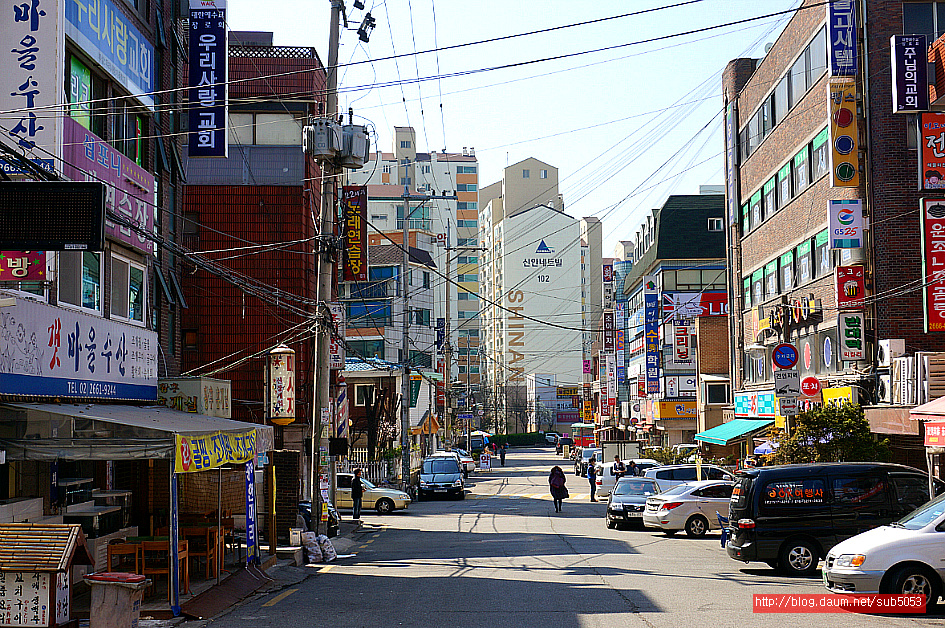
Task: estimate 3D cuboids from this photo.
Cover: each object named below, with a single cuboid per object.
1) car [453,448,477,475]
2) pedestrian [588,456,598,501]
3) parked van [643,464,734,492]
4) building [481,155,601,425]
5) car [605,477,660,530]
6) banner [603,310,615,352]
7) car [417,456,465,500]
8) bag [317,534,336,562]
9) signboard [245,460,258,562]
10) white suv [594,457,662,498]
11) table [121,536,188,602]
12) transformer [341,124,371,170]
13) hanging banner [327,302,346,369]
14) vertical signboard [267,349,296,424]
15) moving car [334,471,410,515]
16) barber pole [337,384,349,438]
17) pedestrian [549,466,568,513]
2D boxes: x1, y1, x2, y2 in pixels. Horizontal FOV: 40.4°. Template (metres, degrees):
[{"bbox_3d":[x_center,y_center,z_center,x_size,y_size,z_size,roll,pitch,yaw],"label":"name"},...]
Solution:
[{"bbox_3d":[-1.198,8.505,72.578,1.760,1.460,4.500,-2,-4,13],"label":"car"},{"bbox_3d":[4.513,6.130,48.076,0.380,1.720,0.500,-1,-4,2],"label":"pedestrian"},{"bbox_3d":[7.995,5.646,42.553,4.600,1.660,1.820,0,-4,-9],"label":"parked van"},{"bbox_3d":[11.532,-1.281,233.173,17.000,48.000,29.000,0,-4,-8],"label":"building"},{"bbox_3d":[5.085,5.736,39.600,1.820,1.470,4.750,-1,-5,7],"label":"car"},{"bbox_3d":[11.253,1.468,106.000,0.880,3.100,0.280,-1,-5,2],"label":"banner"},{"bbox_3d":[-1.293,6.817,53.600,1.790,1.690,4.550,-1,-5,-1],"label":"car"},{"bbox_3d":[-2.831,4.552,25.000,0.380,0.520,0.370,-1,-5,0],"label":"bag"},{"bbox_3d":[-4.277,3.820,24.789,0.050,2.020,0.620,-1,-4,5],"label":"signboard"},{"bbox_3d":[7.200,6.557,51.000,4.550,1.680,1.820,0,-5,-10],"label":"white suv"},{"bbox_3d":[-4.462,3.510,18.000,0.920,0.730,0.750,-1,-5,0],"label":"table"},{"bbox_3d":[-2.889,-4.093,31.588,0.720,1.060,0.700,-1,-4,0],"label":"transformer"},{"bbox_3d":[-3.660,0.591,34.500,0.540,1.800,0.220,-1,-5,2],"label":"hanging banner"},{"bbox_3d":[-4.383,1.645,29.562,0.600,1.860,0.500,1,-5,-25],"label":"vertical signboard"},{"bbox_3d":[-4.359,6.631,47.678,4.450,1.430,1.720,-1,-4,10],"label":"moving car"},{"bbox_3d":[-3.632,2.682,35.903,0.350,1.660,0.350,-1,-4,0],"label":"barber pole"},{"bbox_3d":[3.005,6.075,44.900,0.620,1.620,0.420,-1,-5,0],"label":"pedestrian"}]

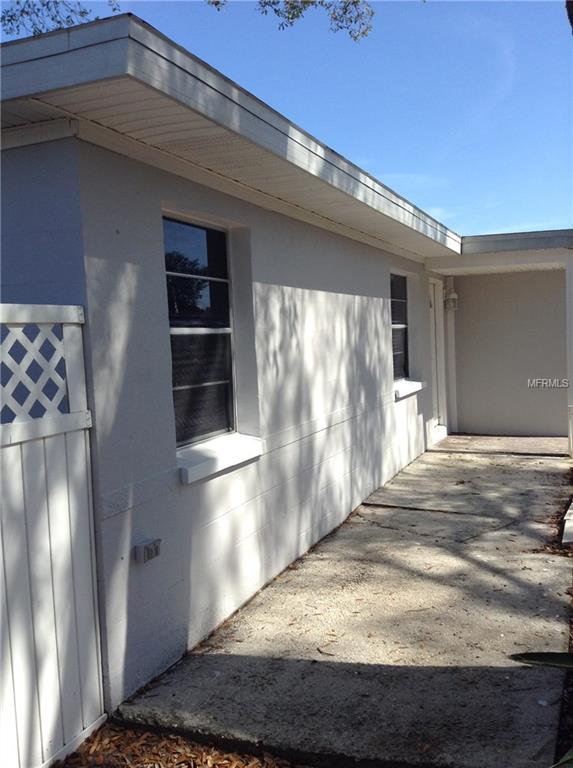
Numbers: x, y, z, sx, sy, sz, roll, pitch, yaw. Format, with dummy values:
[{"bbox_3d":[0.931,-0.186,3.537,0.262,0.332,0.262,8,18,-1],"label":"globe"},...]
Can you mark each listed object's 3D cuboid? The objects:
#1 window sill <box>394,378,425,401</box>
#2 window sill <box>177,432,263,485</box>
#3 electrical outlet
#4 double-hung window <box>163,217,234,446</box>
[{"bbox_3d":[1.297,0.045,8.041,0.192,0.117,1.254,-1,4,22],"label":"window sill"},{"bbox_3d":[-0.381,0.388,3.969,0.192,0.117,0.937,-1,4,22],"label":"window sill"},{"bbox_3d":[-0.611,0.730,3.220,0.057,0.074,0.123,-1,4,22],"label":"electrical outlet"},{"bbox_3d":[-0.514,-0.280,3.978,0.073,1.190,0.911,-1,4,22],"label":"double-hung window"}]

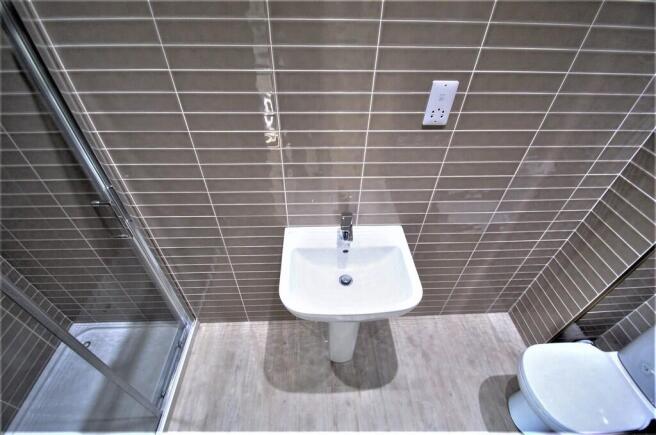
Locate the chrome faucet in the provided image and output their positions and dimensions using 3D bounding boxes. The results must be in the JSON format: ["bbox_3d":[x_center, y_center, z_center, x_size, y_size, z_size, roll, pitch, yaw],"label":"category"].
[{"bbox_3d":[0.083,0.064,1.177,0.047,0.128,0.114,-1,40,-3],"label":"chrome faucet"}]

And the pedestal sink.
[{"bbox_3d":[0.079,0.509,1.387,0.551,0.826,0.457,-1,40,-3],"label":"pedestal sink"}]

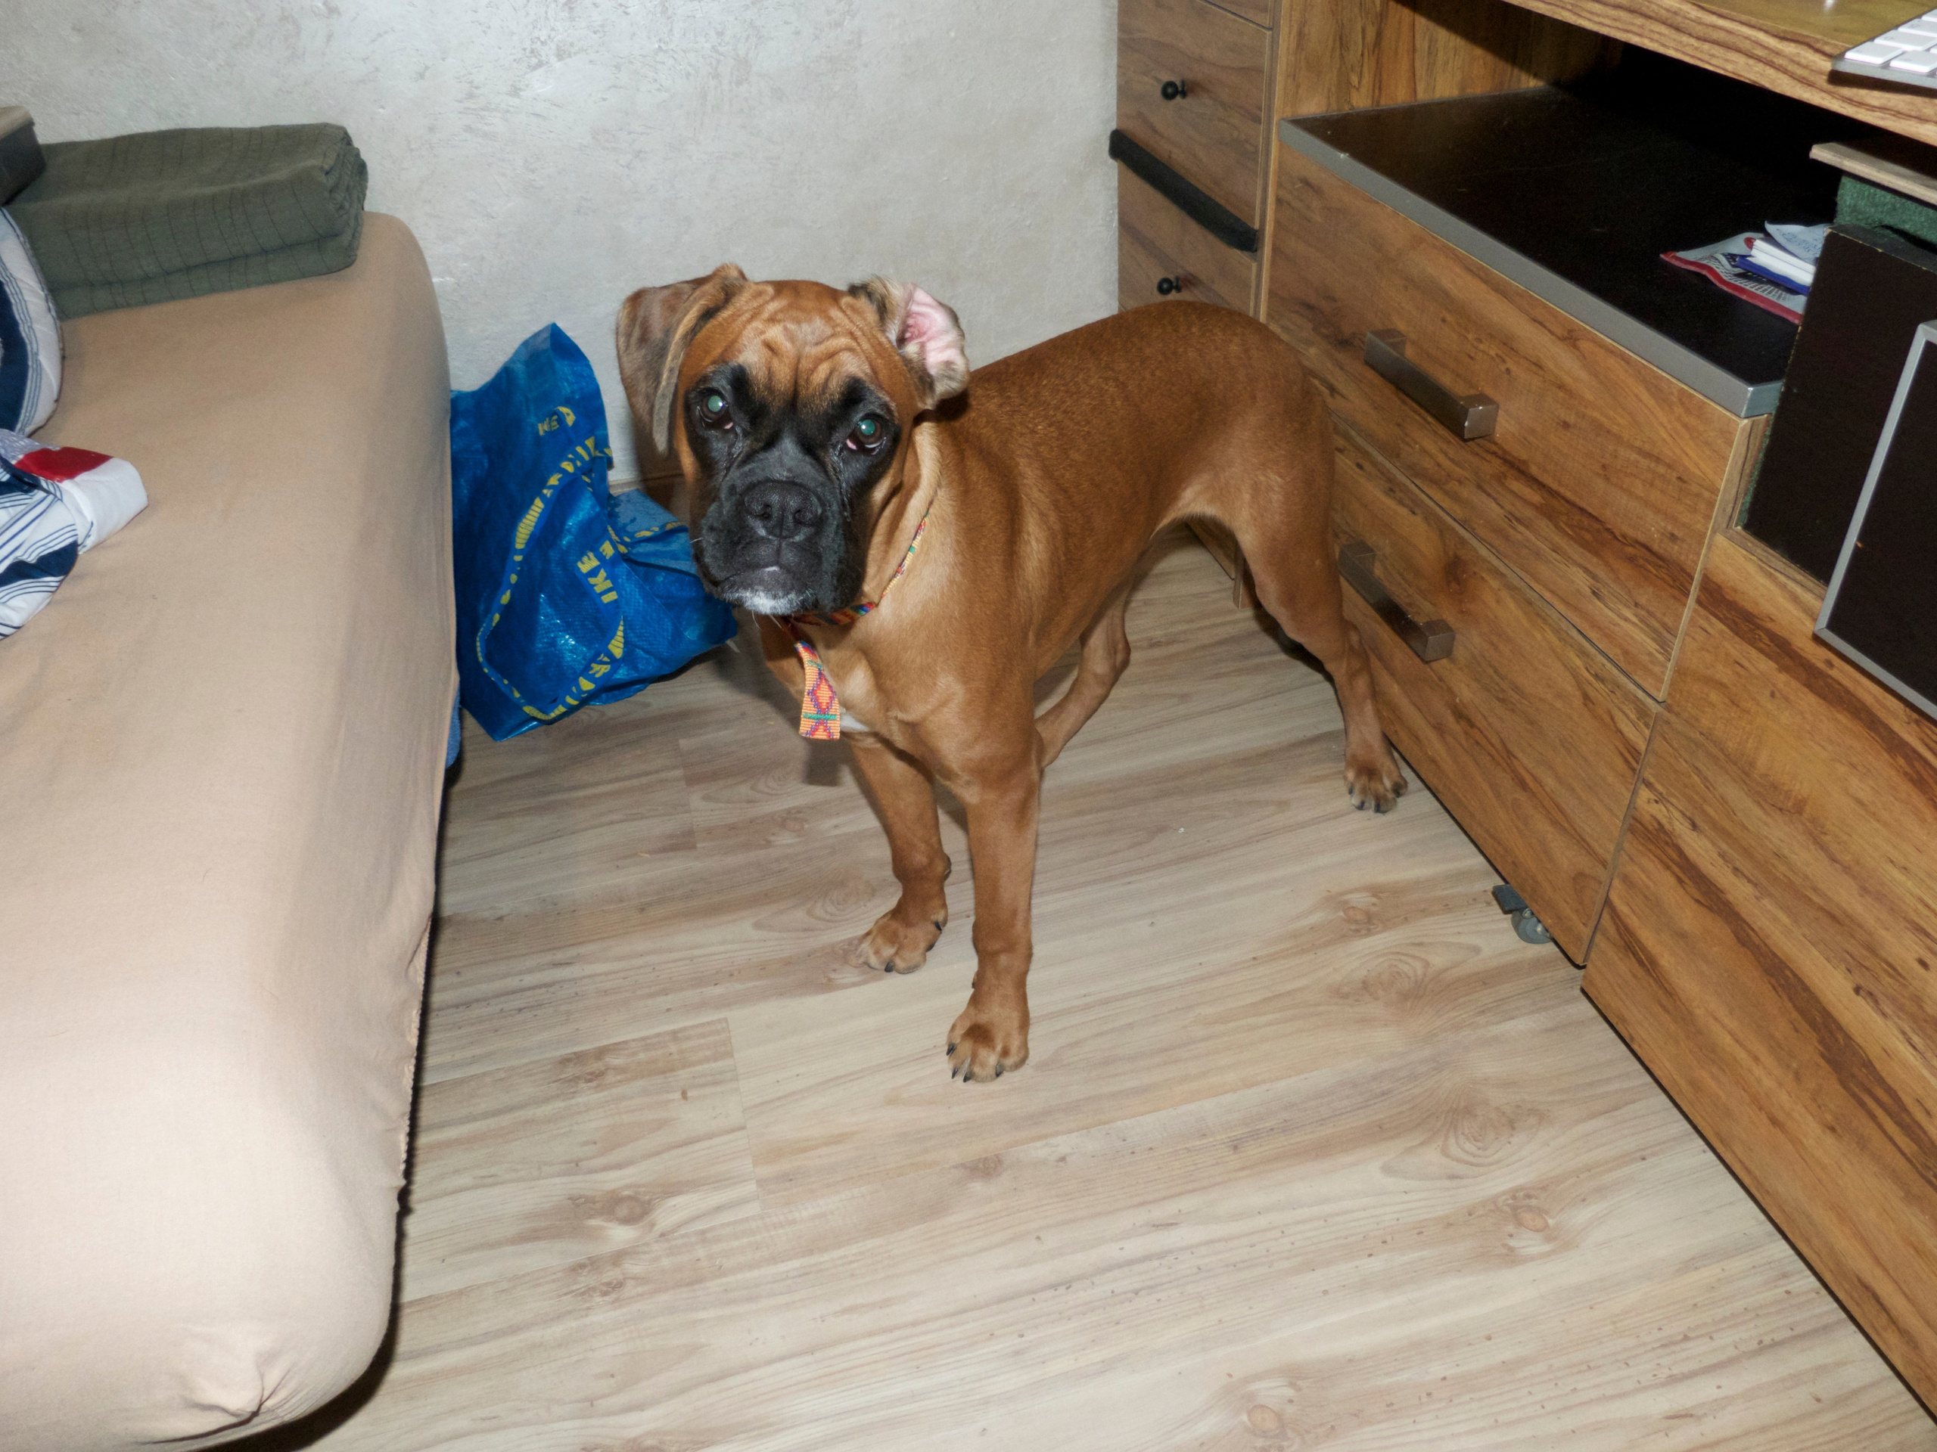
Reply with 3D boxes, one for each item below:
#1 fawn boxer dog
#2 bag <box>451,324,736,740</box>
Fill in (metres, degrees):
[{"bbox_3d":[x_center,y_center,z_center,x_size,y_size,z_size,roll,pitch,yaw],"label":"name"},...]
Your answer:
[{"bbox_3d":[0.078,-0.096,1.049,0.283,0.622,0.648,26,46,34],"label":"fawn boxer dog"},{"bbox_3d":[-0.448,-0.242,1.524,0.339,0.344,0.322,-20,40,-20],"label":"bag"}]

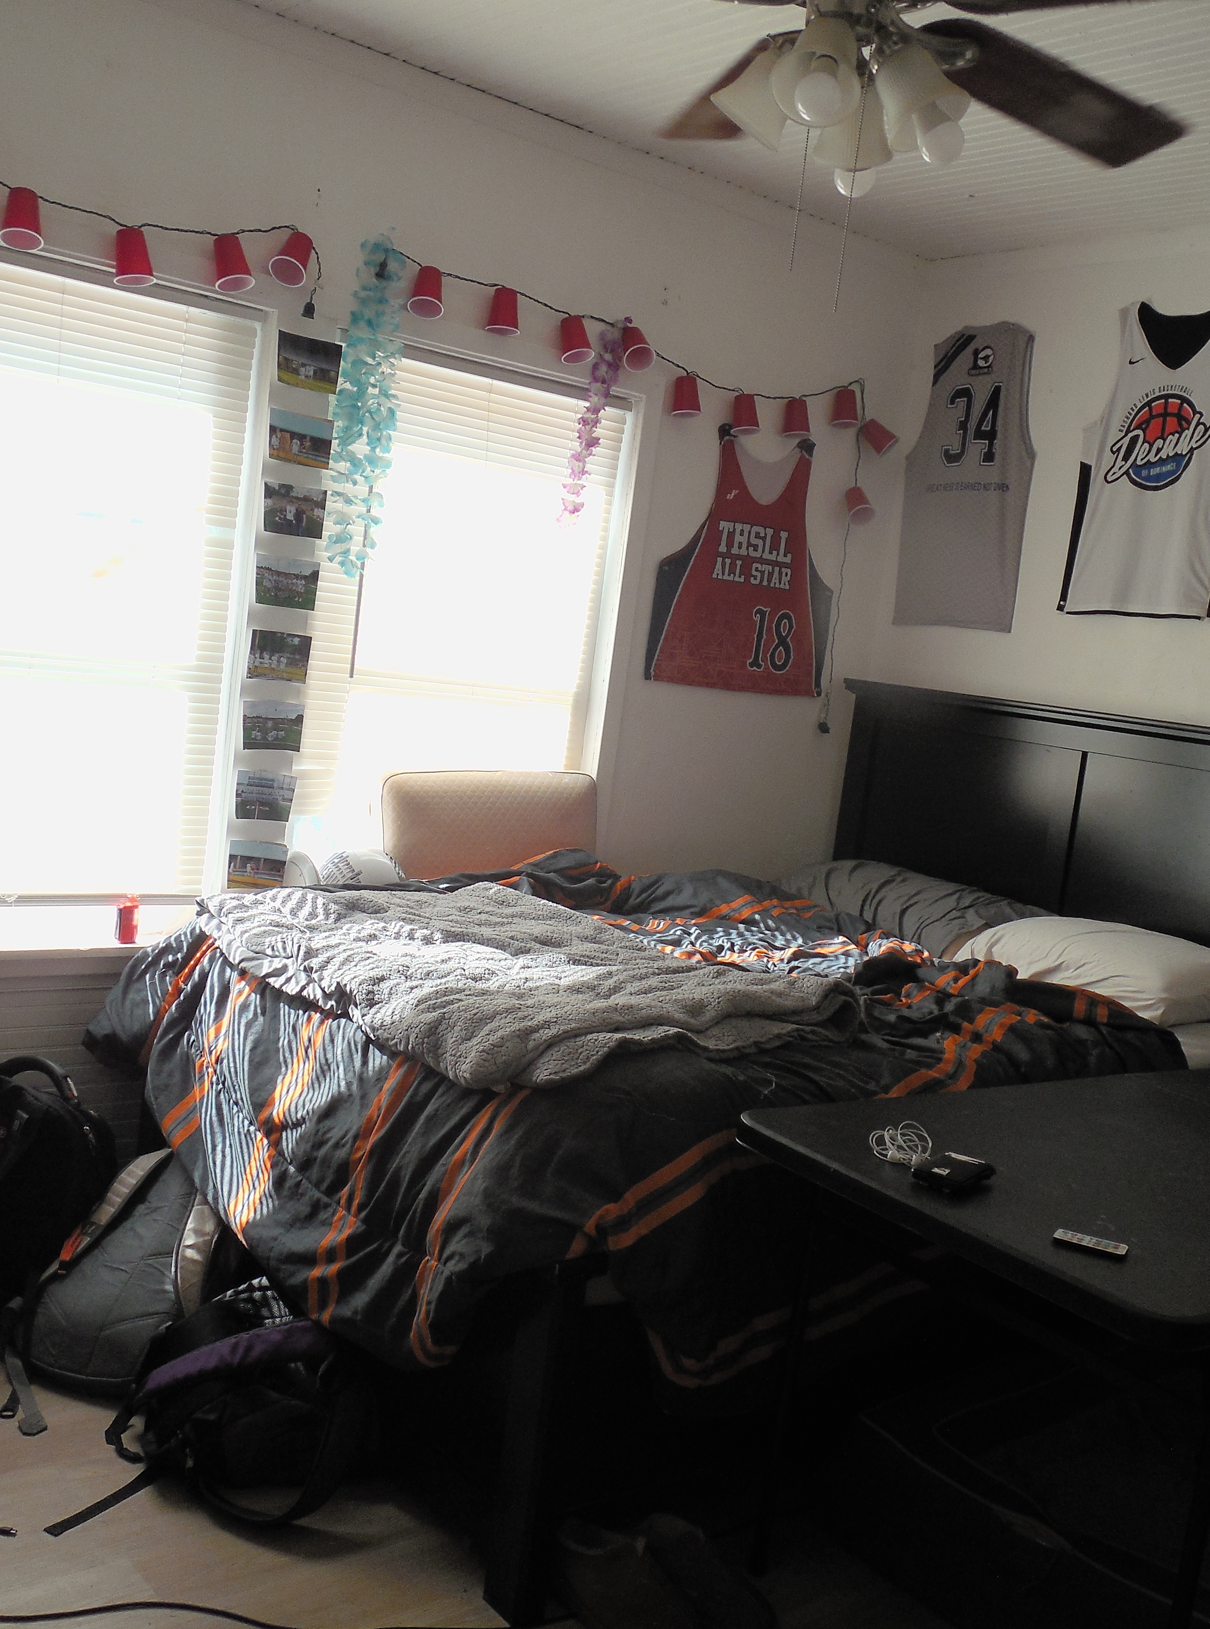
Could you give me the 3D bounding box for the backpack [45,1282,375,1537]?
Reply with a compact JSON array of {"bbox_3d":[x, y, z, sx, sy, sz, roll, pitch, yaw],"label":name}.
[{"bbox_3d":[-0.571,0.951,2.651,0.440,0.280,0.260,7,7,-1],"label":"backpack"}]

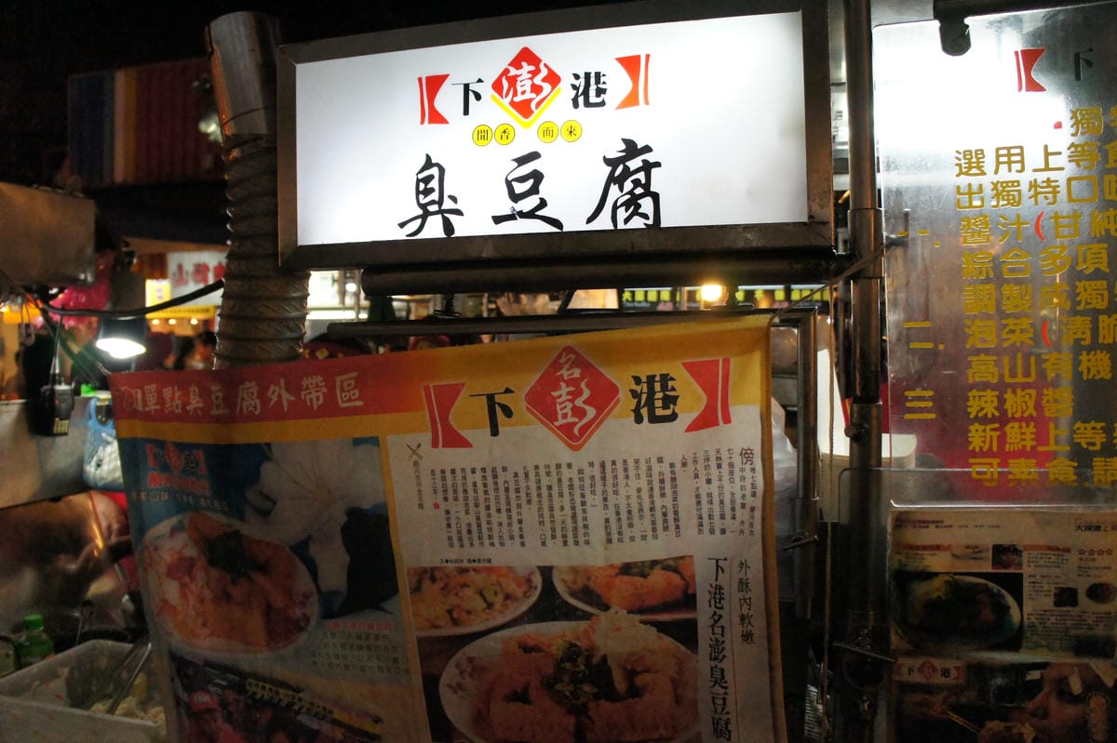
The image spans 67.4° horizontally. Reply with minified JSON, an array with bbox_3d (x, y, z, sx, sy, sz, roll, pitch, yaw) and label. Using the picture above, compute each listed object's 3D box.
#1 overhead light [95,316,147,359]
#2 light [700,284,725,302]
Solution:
[{"bbox_3d":[-1.200,-0.092,2.300,0.125,0.100,0.125,5,-8,0],"label":"overhead light"},{"bbox_3d":[0.828,-0.430,4.500,0.120,0.120,0.120,1,-2,0],"label":"light"}]

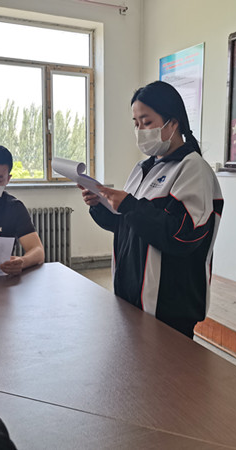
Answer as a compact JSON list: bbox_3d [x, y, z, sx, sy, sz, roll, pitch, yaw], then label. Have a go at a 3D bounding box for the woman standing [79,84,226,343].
[{"bbox_3d":[0.120,0.212,1.741,0.480,1.550,0.490,-4,8,-29],"label":"woman standing"}]

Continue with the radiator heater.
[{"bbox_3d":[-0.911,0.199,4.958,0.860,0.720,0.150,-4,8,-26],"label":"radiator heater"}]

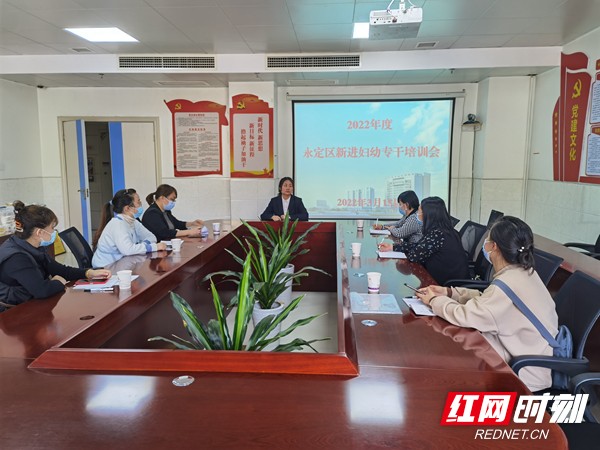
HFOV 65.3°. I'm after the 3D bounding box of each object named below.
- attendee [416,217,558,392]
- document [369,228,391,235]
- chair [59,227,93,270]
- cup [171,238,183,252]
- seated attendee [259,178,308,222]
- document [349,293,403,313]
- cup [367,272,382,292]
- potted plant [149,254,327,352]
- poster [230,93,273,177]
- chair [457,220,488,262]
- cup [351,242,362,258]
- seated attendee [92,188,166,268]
[{"bbox_3d":[0.794,0.543,2.017,0.680,1.180,0.480,5,9,33],"label":"attendee"},{"bbox_3d":[0.754,0.071,4.404,0.185,0.015,0.240,1,8,4],"label":"document"},{"bbox_3d":[-1.456,0.485,3.544,0.600,0.930,0.570,-1,8,-10],"label":"chair"},{"bbox_3d":[-0.910,0.151,3.458,0.077,0.085,0.077,0,7,0],"label":"cup"},{"bbox_3d":[-0.197,0.059,5.500,0.540,1.230,0.680,1,7,4],"label":"seated attendee"},{"bbox_3d":[0.346,0.361,2.167,0.215,0.004,0.302,1,7,4],"label":"document"},{"bbox_3d":[0.385,0.297,2.429,0.074,0.088,0.074,1,8,4],"label":"cup"},{"bbox_3d":[-0.261,0.628,2.097,0.750,1.030,0.700,1,8,4],"label":"potted plant"},{"bbox_3d":[-0.705,-1.300,6.872,0.656,1.216,0.020,1,7,4],"label":"poster"},{"bbox_3d":[1.195,0.444,3.854,0.600,0.930,0.570,0,8,-3],"label":"chair"},{"bbox_3d":[0.412,0.169,3.401,0.072,0.085,0.072,0,8,0],"label":"cup"},{"bbox_3d":[-1.258,0.342,3.480,0.680,1.230,0.500,0,8,-4],"label":"seated attendee"}]

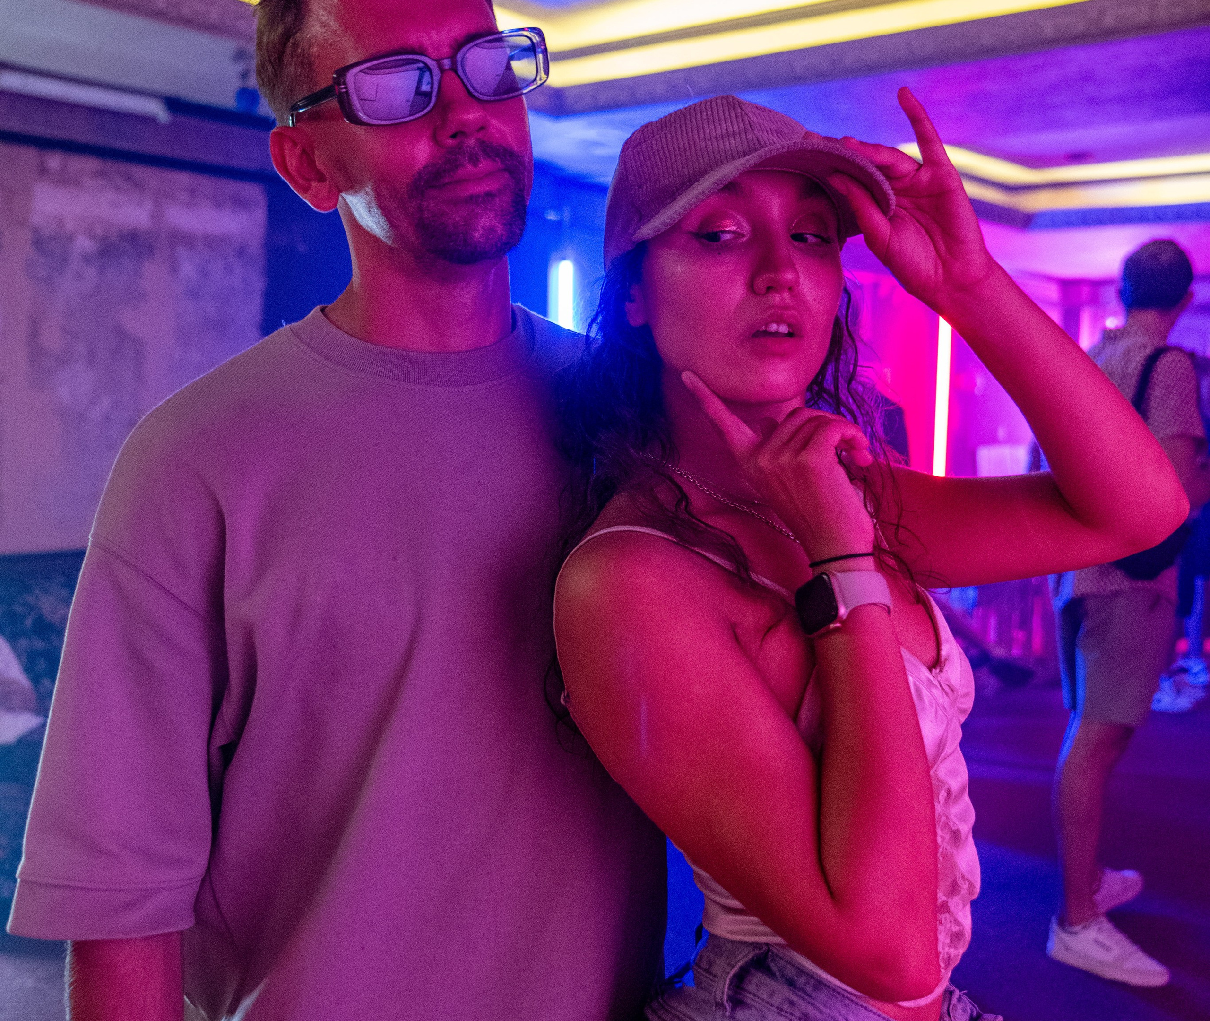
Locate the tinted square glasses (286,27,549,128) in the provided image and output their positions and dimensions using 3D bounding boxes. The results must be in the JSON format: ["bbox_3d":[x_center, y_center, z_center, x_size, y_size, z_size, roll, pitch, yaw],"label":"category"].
[{"bbox_3d":[-0.135,-0.290,1.085,0.149,0.050,0.148,-19,13,-25],"label":"tinted square glasses"}]

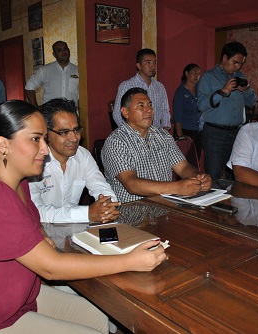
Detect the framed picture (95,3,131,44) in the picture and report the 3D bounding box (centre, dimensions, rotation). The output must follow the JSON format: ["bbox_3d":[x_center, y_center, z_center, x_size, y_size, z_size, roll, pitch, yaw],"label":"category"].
[{"bbox_3d":[-0.137,-1.248,3.300,0.375,0.318,0.030,-7,10,-37],"label":"framed picture"}]

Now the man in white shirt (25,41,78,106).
[{"bbox_3d":[-0.654,-0.291,3.679,0.580,1.820,0.330,-4,9,-20],"label":"man in white shirt"}]

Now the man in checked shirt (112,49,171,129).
[{"bbox_3d":[0.123,-0.117,3.202,0.500,1.720,0.320,-6,9,-30],"label":"man in checked shirt"}]

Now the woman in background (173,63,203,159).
[{"bbox_3d":[0.587,-0.132,3.515,0.450,1.620,0.330,-9,11,-44],"label":"woman in background"}]

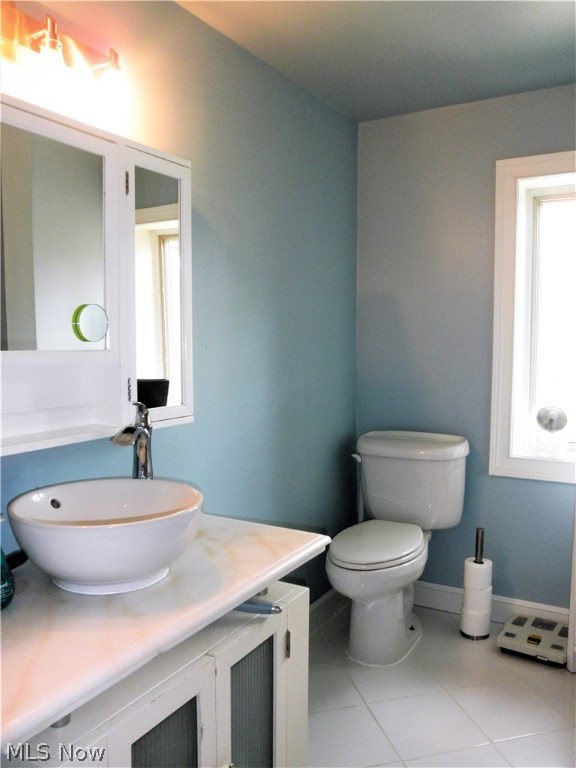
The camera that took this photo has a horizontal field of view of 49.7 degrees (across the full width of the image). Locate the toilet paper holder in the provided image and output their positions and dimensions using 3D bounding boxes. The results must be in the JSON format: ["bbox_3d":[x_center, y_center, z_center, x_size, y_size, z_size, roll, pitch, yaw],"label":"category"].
[{"bbox_3d":[0.805,0.844,2.652,0.124,0.464,0.124,3,5,32],"label":"toilet paper holder"}]

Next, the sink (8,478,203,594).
[{"bbox_3d":[-0.384,0.333,1.362,0.416,0.163,0.416,0,4,0],"label":"sink"}]

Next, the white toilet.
[{"bbox_3d":[0.415,0.668,2.608,0.516,0.822,0.723,3,5,32],"label":"white toilet"}]

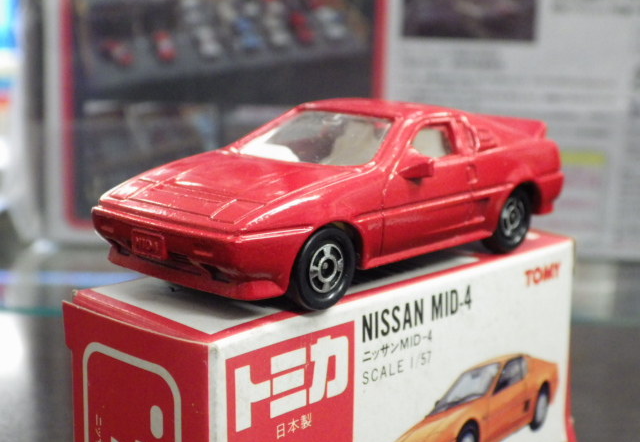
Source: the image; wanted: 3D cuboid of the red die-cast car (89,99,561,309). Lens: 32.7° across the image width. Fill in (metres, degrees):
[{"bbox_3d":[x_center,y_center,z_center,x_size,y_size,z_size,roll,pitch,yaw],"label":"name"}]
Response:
[{"bbox_3d":[0.004,-0.005,0.160,0.031,0.024,0.074,12,17,43],"label":"red die-cast car"}]

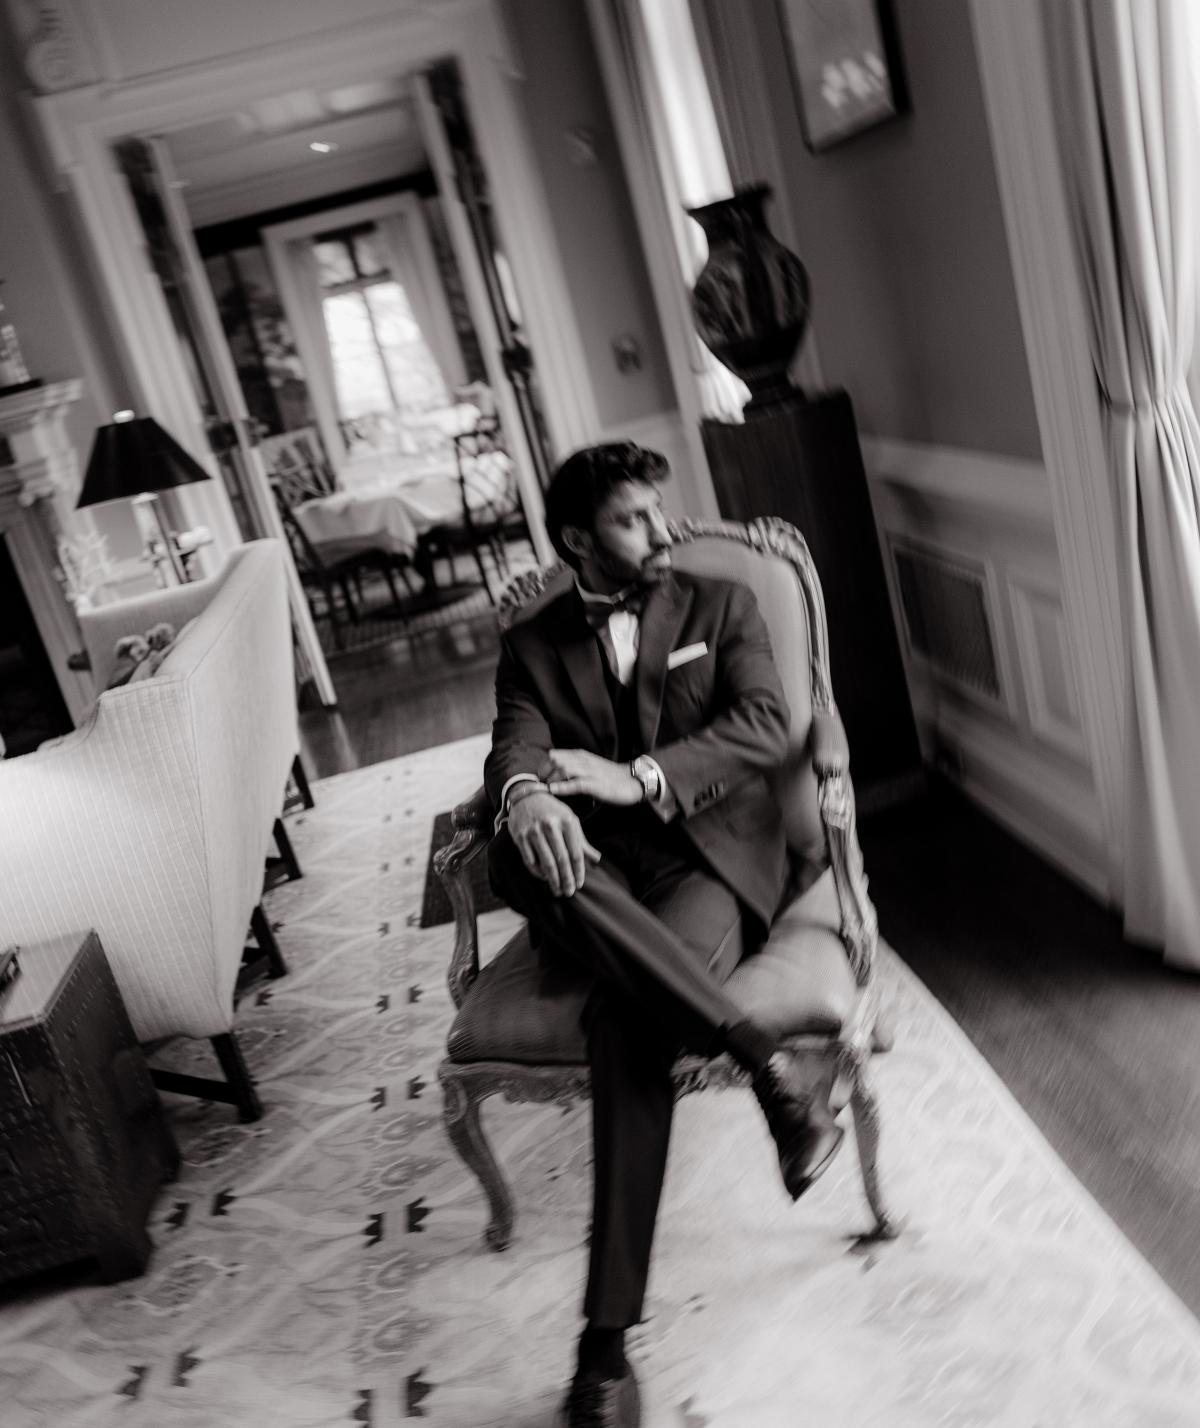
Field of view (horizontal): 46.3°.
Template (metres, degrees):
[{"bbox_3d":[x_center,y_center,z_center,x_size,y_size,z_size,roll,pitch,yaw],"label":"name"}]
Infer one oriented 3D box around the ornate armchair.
[{"bbox_3d":[0.099,0.243,2.334,0.700,1.020,0.710,-9,16,19],"label":"ornate armchair"}]

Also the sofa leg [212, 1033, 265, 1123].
[{"bbox_3d":[-0.746,0.748,2.881,0.045,0.196,0.043,-16,15,-4],"label":"sofa leg"}]

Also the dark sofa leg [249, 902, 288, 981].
[{"bbox_3d":[-0.850,0.581,3.577,0.045,0.195,0.043,-16,15,-4],"label":"dark sofa leg"}]

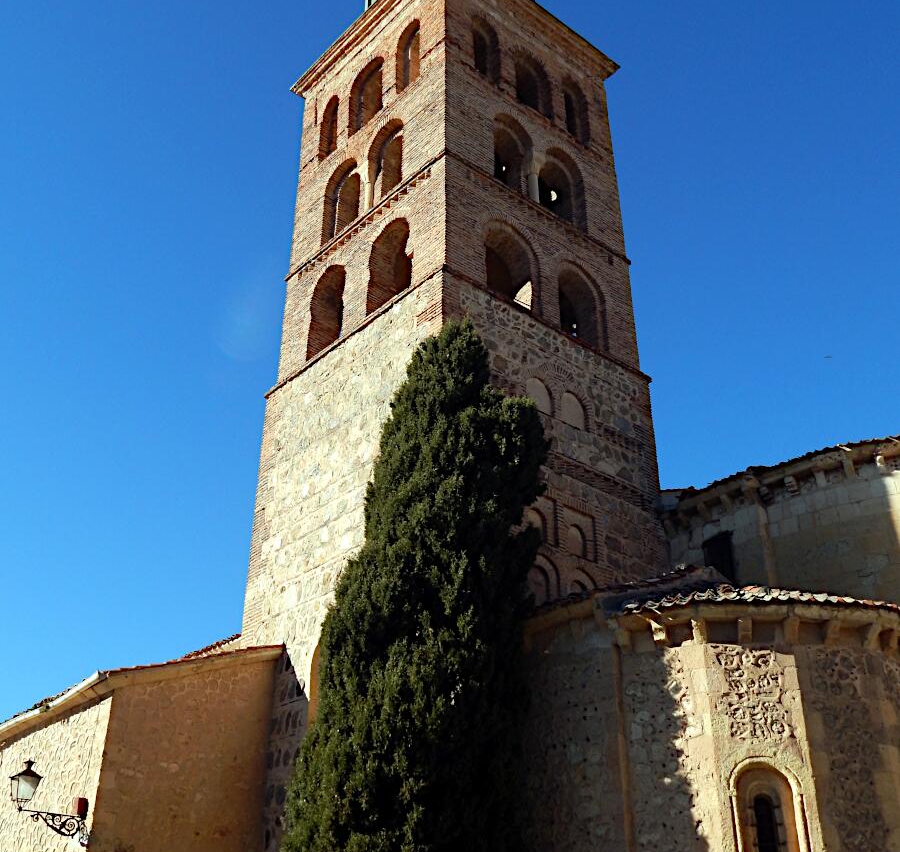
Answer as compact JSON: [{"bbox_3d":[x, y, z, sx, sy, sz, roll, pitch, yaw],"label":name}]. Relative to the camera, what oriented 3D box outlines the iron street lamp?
[{"bbox_3d":[-6.982,6.611,16.990,1.358,1.355,0.390,21,-34,-36],"label":"iron street lamp"}]

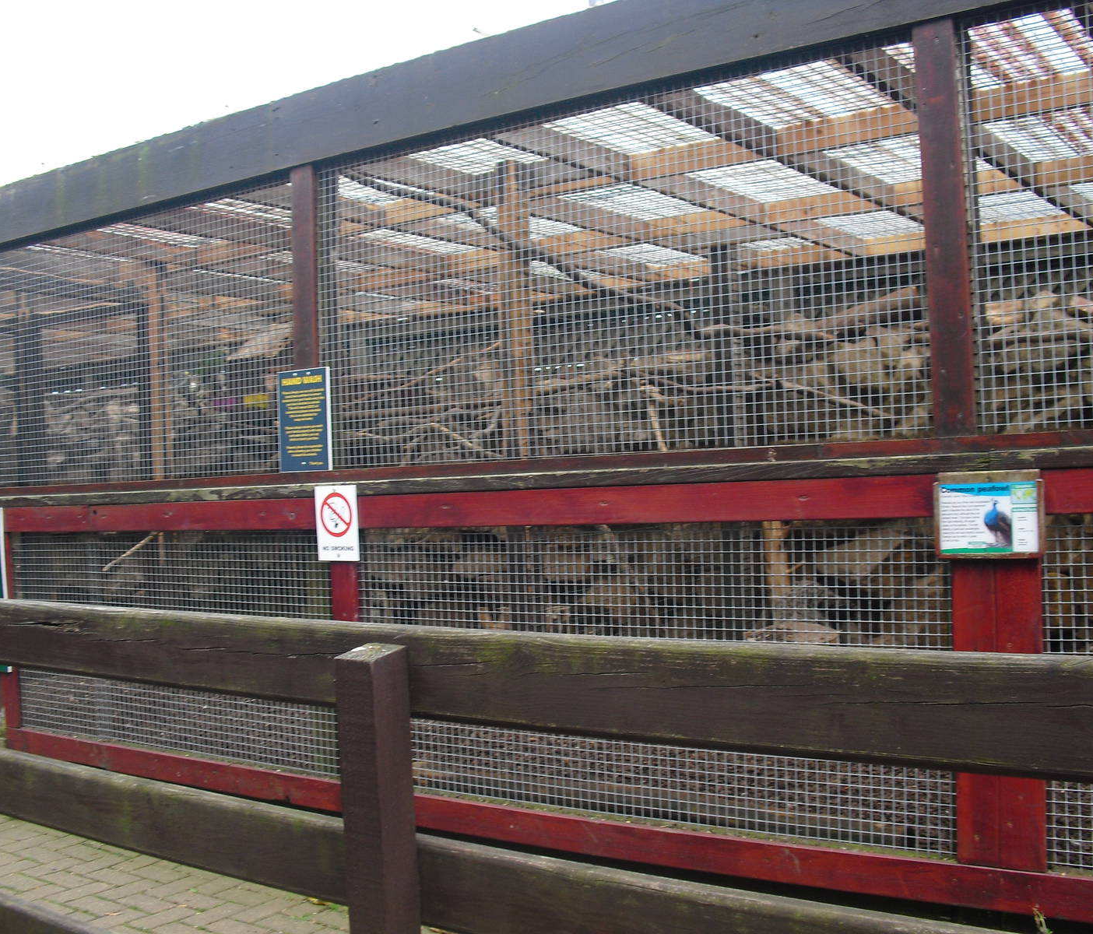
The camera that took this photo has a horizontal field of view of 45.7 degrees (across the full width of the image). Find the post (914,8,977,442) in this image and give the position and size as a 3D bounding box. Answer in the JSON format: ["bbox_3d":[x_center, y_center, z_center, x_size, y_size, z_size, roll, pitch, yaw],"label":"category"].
[{"bbox_3d":[0.845,-0.489,2.715,0.085,0.865,0.070,-2,-1,35],"label":"post"}]

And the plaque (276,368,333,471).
[{"bbox_3d":[-0.699,-0.135,3.757,0.197,0.295,0.018,-2,-1,35],"label":"plaque"}]

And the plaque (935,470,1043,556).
[{"bbox_3d":[0.898,0.107,2.619,0.218,0.154,0.022,-2,-1,35],"label":"plaque"}]

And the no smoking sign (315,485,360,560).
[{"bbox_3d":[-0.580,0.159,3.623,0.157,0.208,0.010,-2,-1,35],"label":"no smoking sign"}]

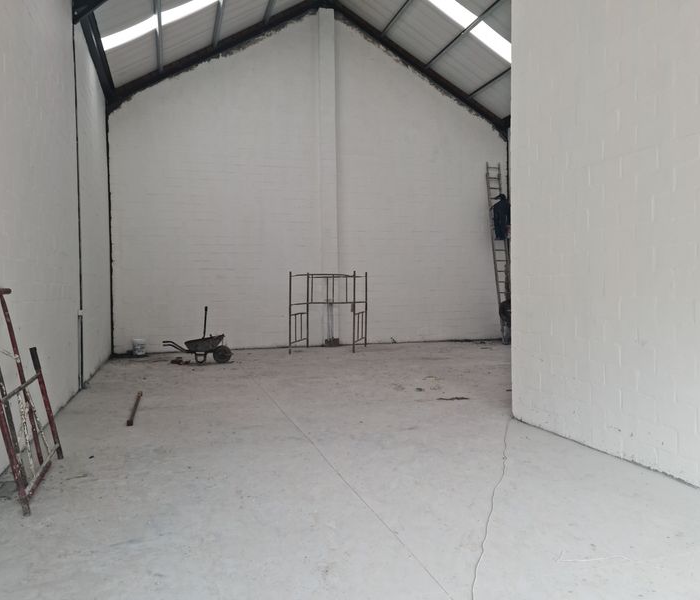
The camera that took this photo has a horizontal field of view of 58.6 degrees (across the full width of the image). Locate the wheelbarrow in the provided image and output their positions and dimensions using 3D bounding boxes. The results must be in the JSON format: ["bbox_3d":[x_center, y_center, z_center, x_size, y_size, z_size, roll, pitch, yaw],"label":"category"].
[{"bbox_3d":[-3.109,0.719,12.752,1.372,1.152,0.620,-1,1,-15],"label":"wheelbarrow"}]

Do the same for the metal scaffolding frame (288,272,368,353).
[{"bbox_3d":[-0.499,0.276,15.002,1.530,1.880,1.540,-1,1,11],"label":"metal scaffolding frame"}]

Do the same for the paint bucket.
[{"bbox_3d":[-4.889,1.102,14.492,0.300,0.365,0.300,-1,1,-15],"label":"paint bucket"}]

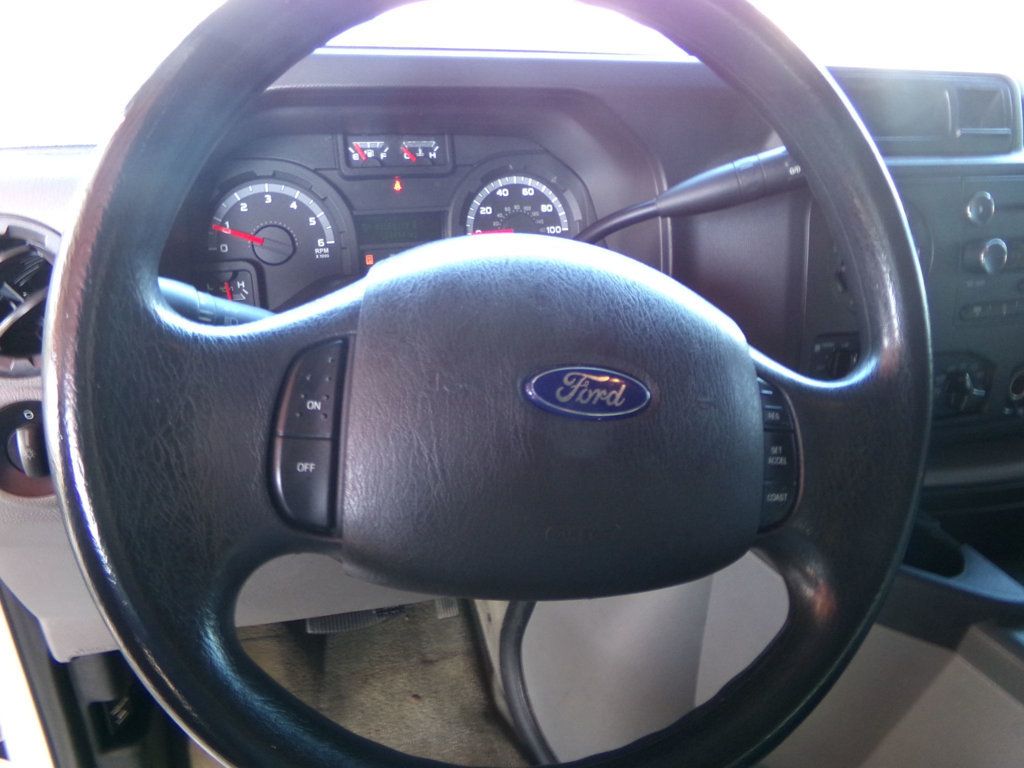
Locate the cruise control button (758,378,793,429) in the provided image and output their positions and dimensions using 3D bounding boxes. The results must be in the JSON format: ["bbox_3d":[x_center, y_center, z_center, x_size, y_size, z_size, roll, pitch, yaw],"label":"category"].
[{"bbox_3d":[0.126,0.009,0.340,0.020,0.027,0.007,3,-1,-14],"label":"cruise control button"}]

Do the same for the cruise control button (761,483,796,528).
[{"bbox_3d":[0.128,0.058,0.341,0.021,0.023,0.007,3,-1,-14],"label":"cruise control button"}]

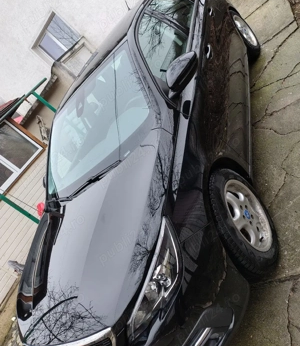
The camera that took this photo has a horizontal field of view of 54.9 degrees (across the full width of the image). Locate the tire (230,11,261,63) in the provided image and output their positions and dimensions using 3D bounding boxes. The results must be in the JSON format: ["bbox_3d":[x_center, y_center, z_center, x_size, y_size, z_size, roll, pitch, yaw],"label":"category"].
[{"bbox_3d":[1.064,-1.627,3.454,0.210,0.632,0.632,-32,30,41],"label":"tire"}]

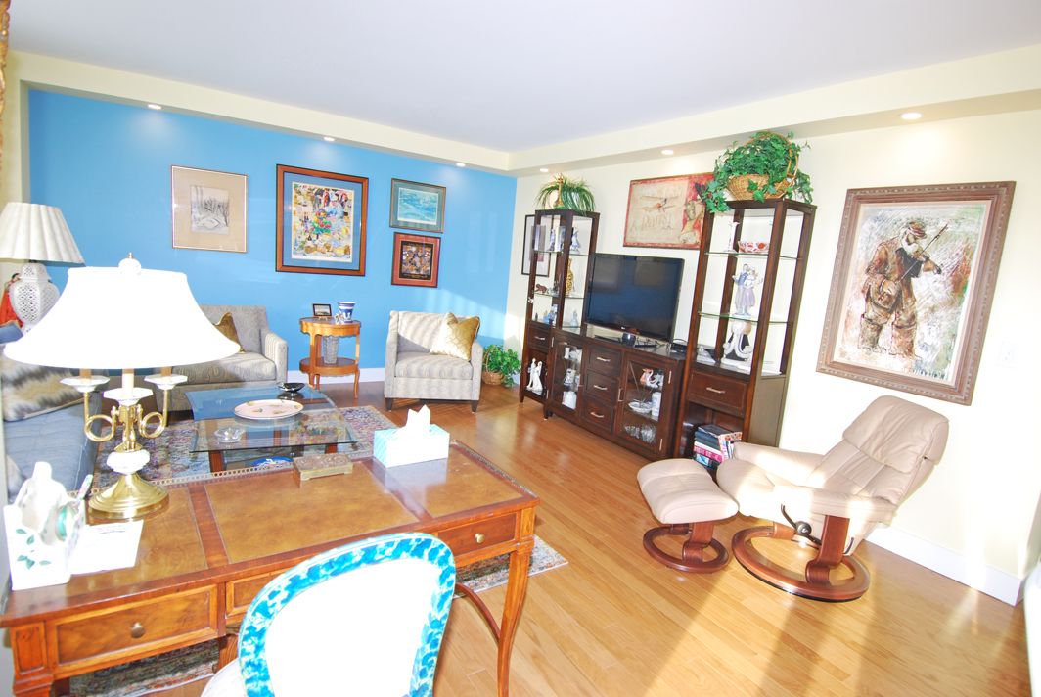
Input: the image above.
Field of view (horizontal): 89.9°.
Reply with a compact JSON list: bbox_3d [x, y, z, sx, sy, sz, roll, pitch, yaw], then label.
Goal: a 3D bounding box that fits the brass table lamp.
[{"bbox_3d":[-0.958,0.086,1.289,0.450,0.630,0.450,-2,11,-34],"label":"brass table lamp"}]

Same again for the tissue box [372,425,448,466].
[{"bbox_3d":[-0.369,0.328,1.777,0.223,0.090,0.112,-1,11,-32],"label":"tissue box"}]

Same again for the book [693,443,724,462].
[{"bbox_3d":[1.376,0.715,3.642,0.170,0.060,0.237,-2,11,-32],"label":"book"}]

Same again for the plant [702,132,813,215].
[{"bbox_3d":[1.481,-1.106,3.302,0.460,0.460,0.600,-2,11,-34],"label":"plant"}]

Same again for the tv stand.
[{"bbox_3d":[0.853,0.372,4.392,0.450,0.873,1.485,-2,11,-32],"label":"tv stand"}]

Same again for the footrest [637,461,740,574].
[{"bbox_3d":[0.854,0.876,2.758,0.430,0.410,0.530,5,9,-1],"label":"footrest"}]

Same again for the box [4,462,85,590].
[{"bbox_3d":[-0.962,0.351,1.059,0.100,0.195,0.150,-2,11,-32],"label":"box"}]

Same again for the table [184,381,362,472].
[{"bbox_3d":[-1.563,0.600,3.196,0.790,0.440,1.280,-2,11,-32],"label":"table"}]

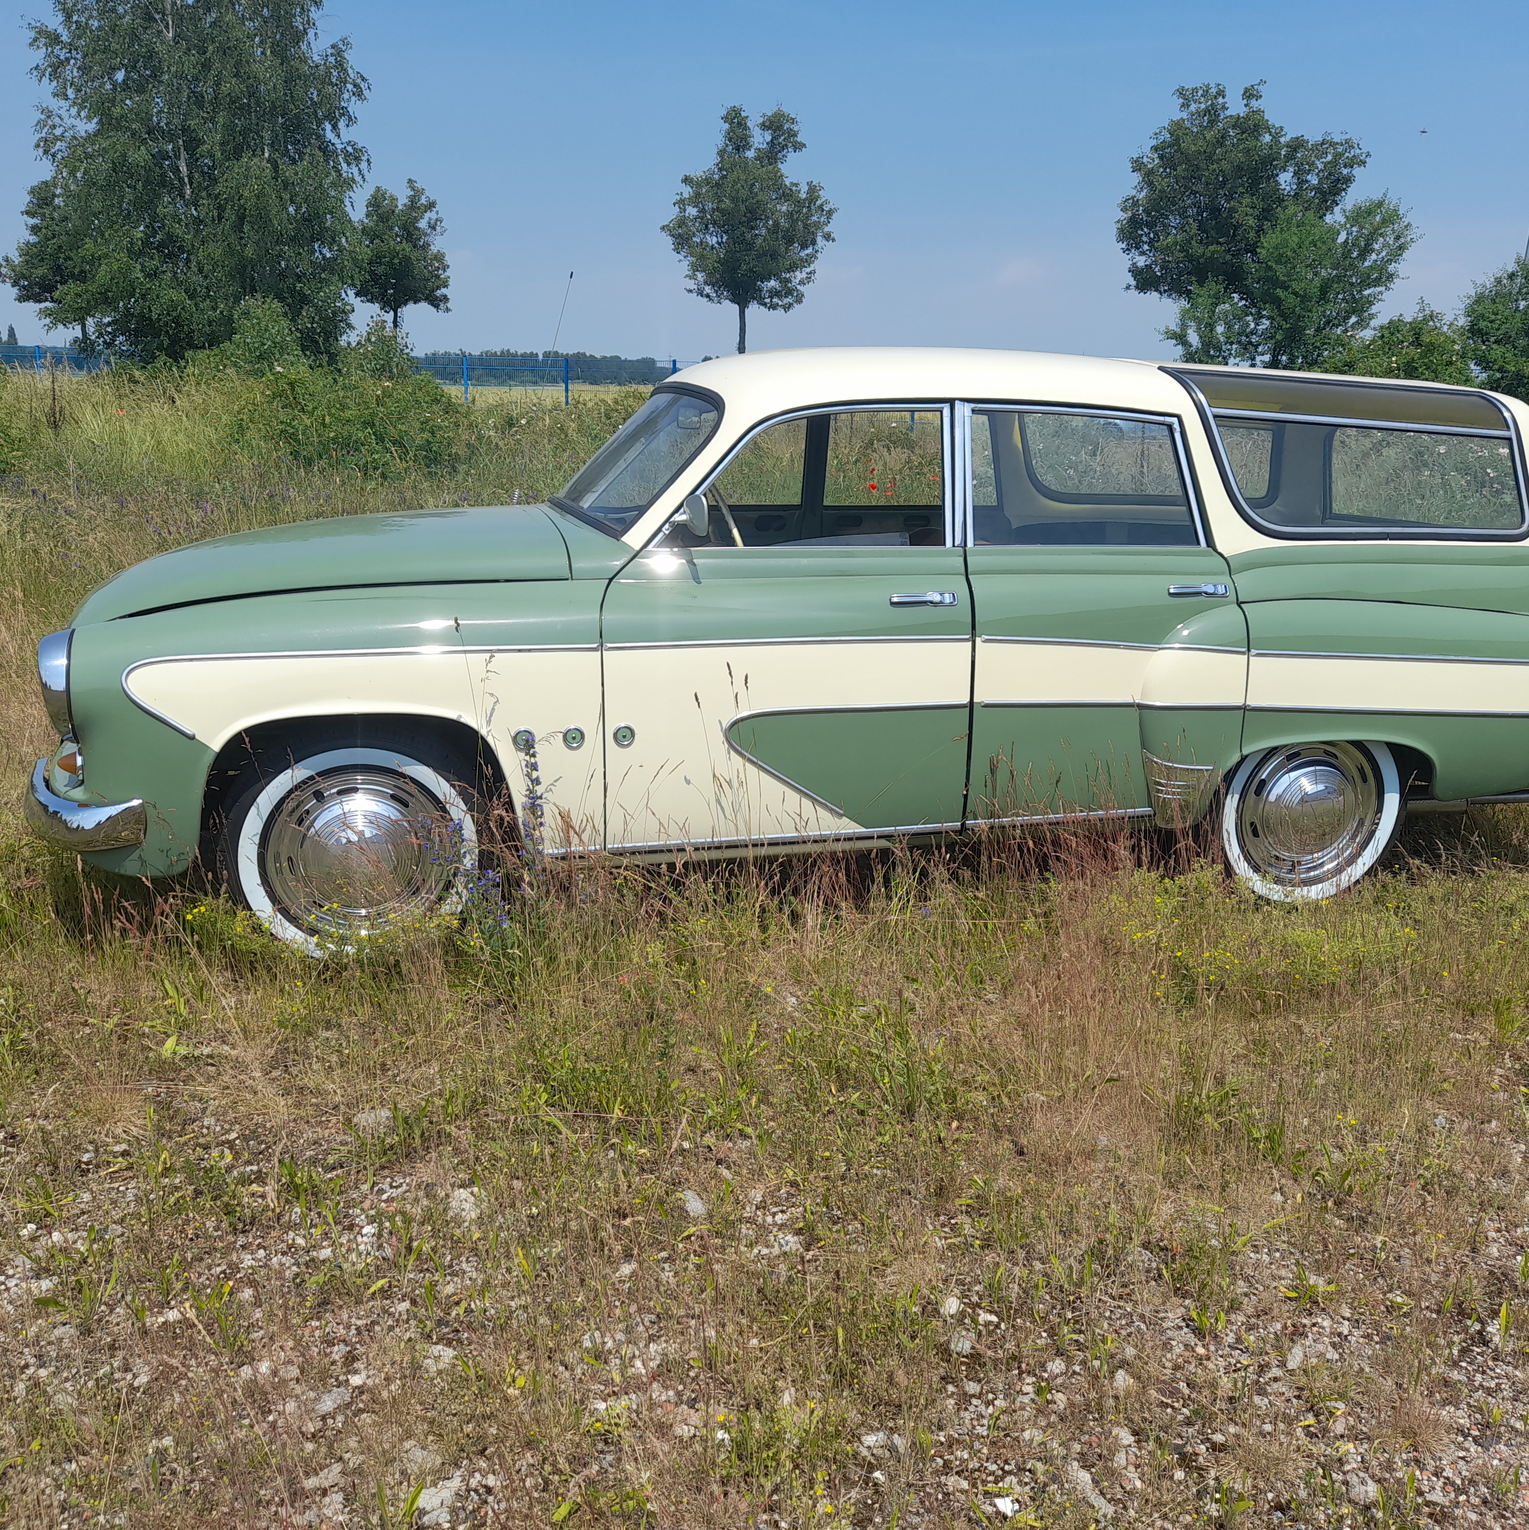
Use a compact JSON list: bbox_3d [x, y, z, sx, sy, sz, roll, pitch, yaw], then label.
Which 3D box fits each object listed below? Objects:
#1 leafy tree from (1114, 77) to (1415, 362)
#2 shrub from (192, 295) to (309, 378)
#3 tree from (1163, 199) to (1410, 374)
[{"bbox_3d":[10.184,-10.412,31.359,5.070,7.540,5.070,1,14,0],"label":"leafy tree"},{"bbox_3d":[-6.055,-4.450,17.462,1.350,2.130,1.350,1,14,0],"label":"shrub"},{"bbox_3d":[8.128,-6.576,23.061,3.670,4.210,3.670,1,14,0],"label":"tree"}]

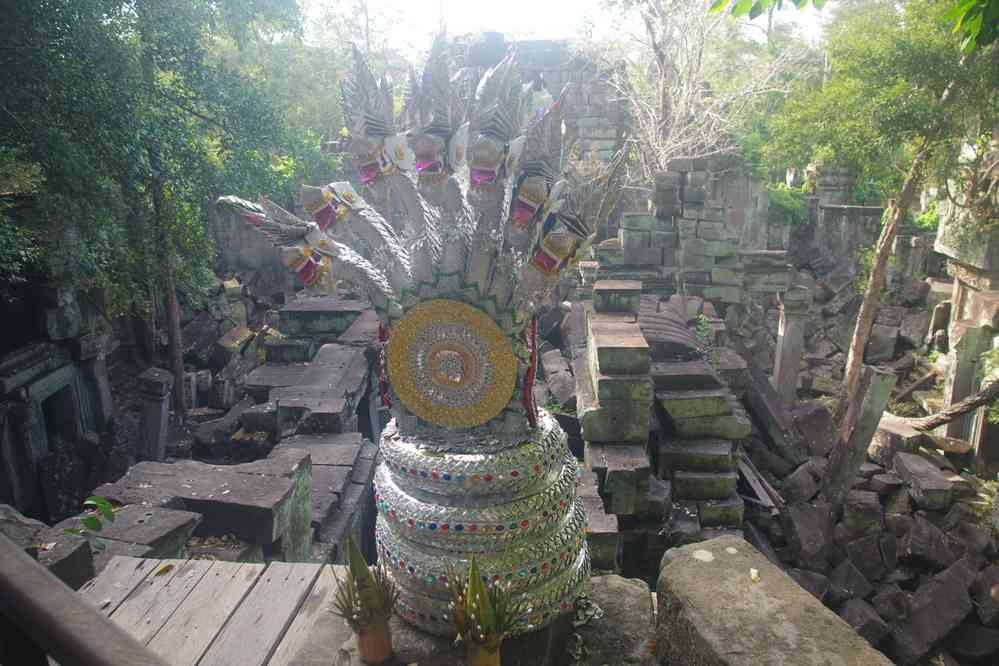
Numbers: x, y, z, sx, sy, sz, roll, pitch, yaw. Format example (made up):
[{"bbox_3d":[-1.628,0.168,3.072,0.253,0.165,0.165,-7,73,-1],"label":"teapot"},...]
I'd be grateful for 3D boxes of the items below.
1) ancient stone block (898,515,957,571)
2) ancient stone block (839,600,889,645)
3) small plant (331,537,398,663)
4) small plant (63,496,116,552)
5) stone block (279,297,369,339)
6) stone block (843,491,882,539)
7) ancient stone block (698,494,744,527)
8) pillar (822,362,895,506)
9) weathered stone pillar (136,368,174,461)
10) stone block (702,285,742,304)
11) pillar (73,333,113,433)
[{"bbox_3d":[4.513,2.199,7.900,0.460,0.380,0.420,13,17,10],"label":"ancient stone block"},{"bbox_3d":[3.299,2.637,6.800,0.380,0.280,0.400,-1,16,1],"label":"ancient stone block"},{"bbox_3d":[-0.391,0.772,2.170,0.180,0.360,0.180,0,17,3],"label":"small plant"},{"bbox_3d":[-1.915,0.895,3.500,0.200,0.210,0.180,0,12,0],"label":"small plant"},{"bbox_3d":[-1.997,-0.176,8.500,0.930,0.320,0.600,-1,13,-3],"label":"stone block"},{"bbox_3d":[4.081,2.035,8.400,0.370,0.330,0.380,5,17,18],"label":"stone block"},{"bbox_3d":[2.684,2.144,9.100,0.500,0.300,0.420,0,17,3],"label":"ancient stone block"},{"bbox_3d":[4.240,1.227,8.800,0.360,1.600,0.320,14,12,6],"label":"pillar"},{"bbox_3d":[-5.165,1.263,11.200,0.400,1.500,0.400,9,16,-2],"label":"weathered stone pillar"},{"bbox_3d":[4.375,-0.746,14.700,0.740,0.330,0.550,0,17,3],"label":"stone block"},{"bbox_3d":[-5.527,0.674,10.200,0.400,1.350,0.400,-2,13,-8],"label":"pillar"}]

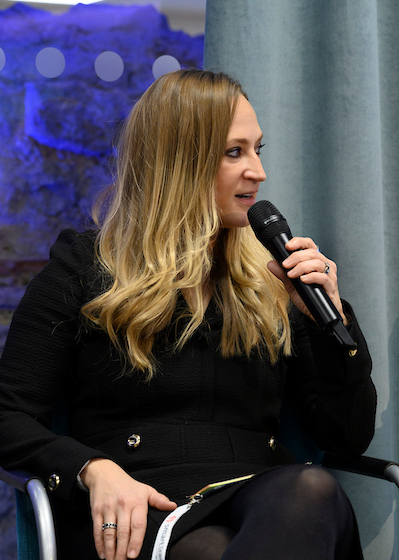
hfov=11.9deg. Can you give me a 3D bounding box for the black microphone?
[{"bbox_3d":[0.152,-0.003,2.820,0.049,0.262,0.049,-33,-15,0],"label":"black microphone"}]

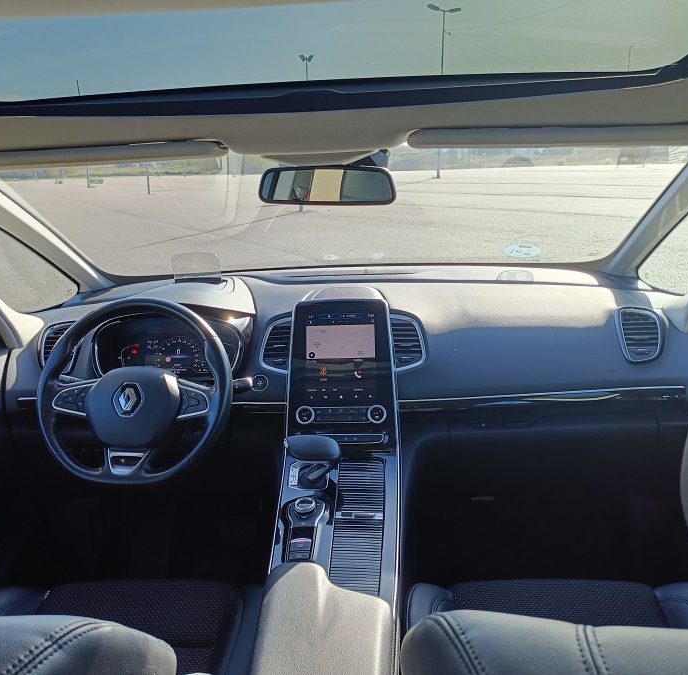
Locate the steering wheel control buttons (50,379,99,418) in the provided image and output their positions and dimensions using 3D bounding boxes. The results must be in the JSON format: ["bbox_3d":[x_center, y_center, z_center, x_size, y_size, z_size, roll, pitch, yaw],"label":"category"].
[{"bbox_3d":[-0.514,0.116,1.240,0.086,0.072,0.028,0,-9,3],"label":"steering wheel control buttons"}]

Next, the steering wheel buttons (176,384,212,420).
[{"bbox_3d":[-0.282,0.123,1.226,0.066,0.066,0.025,0,-9,3],"label":"steering wheel buttons"}]

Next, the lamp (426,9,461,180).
[{"bbox_3d":[7.048,-17.409,46.578,2.287,11.613,0.450,1,15,8],"label":"lamp"}]

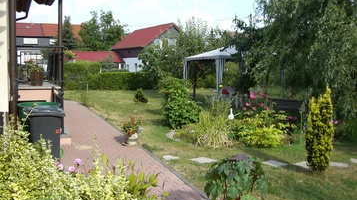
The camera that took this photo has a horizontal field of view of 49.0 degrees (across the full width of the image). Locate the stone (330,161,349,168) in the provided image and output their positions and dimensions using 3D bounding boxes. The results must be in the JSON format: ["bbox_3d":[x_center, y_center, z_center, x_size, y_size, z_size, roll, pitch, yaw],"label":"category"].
[{"bbox_3d":[3.114,1.275,7.628,0.370,0.050,0.360,3,5,10],"label":"stone"}]

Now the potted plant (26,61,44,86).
[{"bbox_3d":[-3.721,-0.690,10.200,0.460,0.660,0.440,2,5,0],"label":"potted plant"}]

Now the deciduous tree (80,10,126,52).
[{"bbox_3d":[-11.633,-9.107,60.000,7.300,9.600,7.000,2,5,0],"label":"deciduous tree"}]

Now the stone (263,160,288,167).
[{"bbox_3d":[1.871,1.245,7.584,0.380,0.050,0.380,-3,7,-40],"label":"stone"}]

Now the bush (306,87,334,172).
[{"bbox_3d":[2.202,0.454,6.032,0.430,1.300,0.420,0,5,0],"label":"bush"}]

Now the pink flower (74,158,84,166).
[{"bbox_3d":[-1.187,0.749,4.700,0.115,0.090,0.110,2,5,0],"label":"pink flower"}]

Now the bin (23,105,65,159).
[{"bbox_3d":[-1.899,0.609,5.644,0.500,0.970,0.560,-1,5,-21],"label":"bin"}]

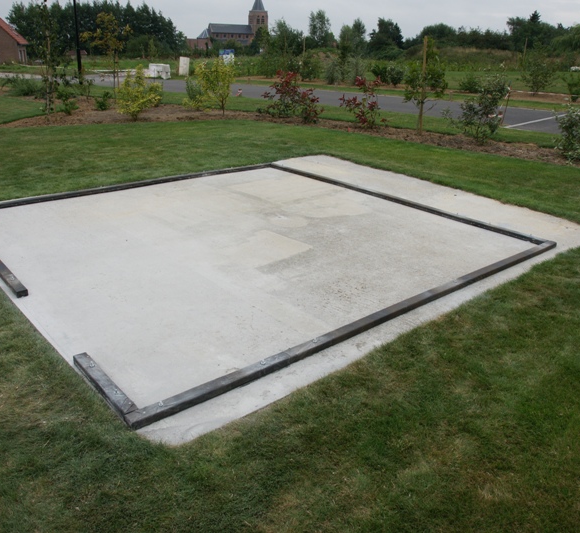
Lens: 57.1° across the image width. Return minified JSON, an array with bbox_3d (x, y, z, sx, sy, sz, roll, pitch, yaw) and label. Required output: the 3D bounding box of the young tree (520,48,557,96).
[{"bbox_3d":[10.177,-7.942,21.837,1.430,1.830,1.450,2,22,0],"label":"young tree"}]

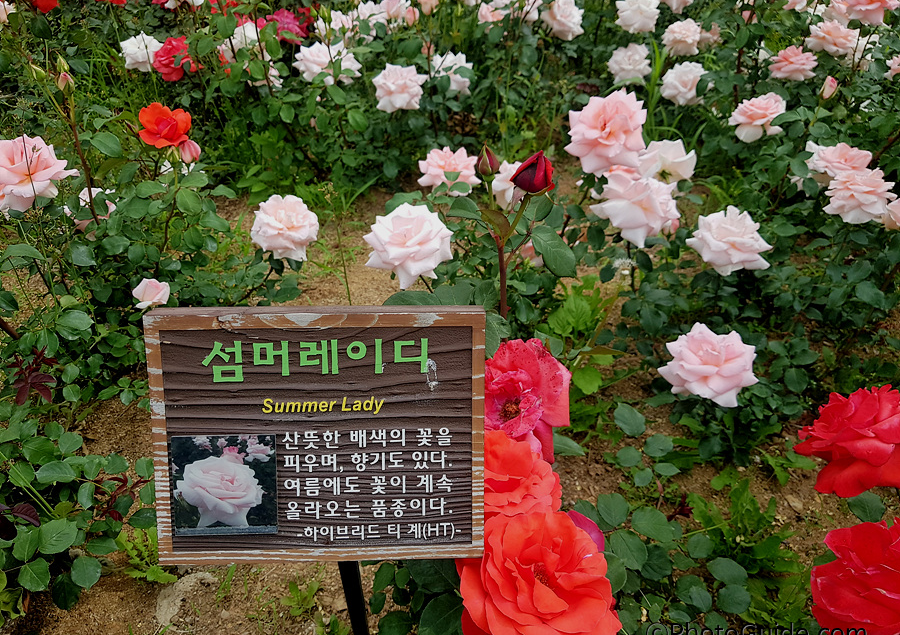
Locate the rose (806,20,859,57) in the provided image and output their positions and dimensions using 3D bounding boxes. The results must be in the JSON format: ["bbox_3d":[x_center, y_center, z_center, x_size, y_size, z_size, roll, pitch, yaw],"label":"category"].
[{"bbox_3d":[0.807,-0.590,1.430,0.112,0.070,0.112,19,48,22],"label":"rose"}]

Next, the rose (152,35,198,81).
[{"bbox_3d":[-0.690,-0.649,1.700,0.115,0.110,0.112,-15,44,-16],"label":"rose"}]

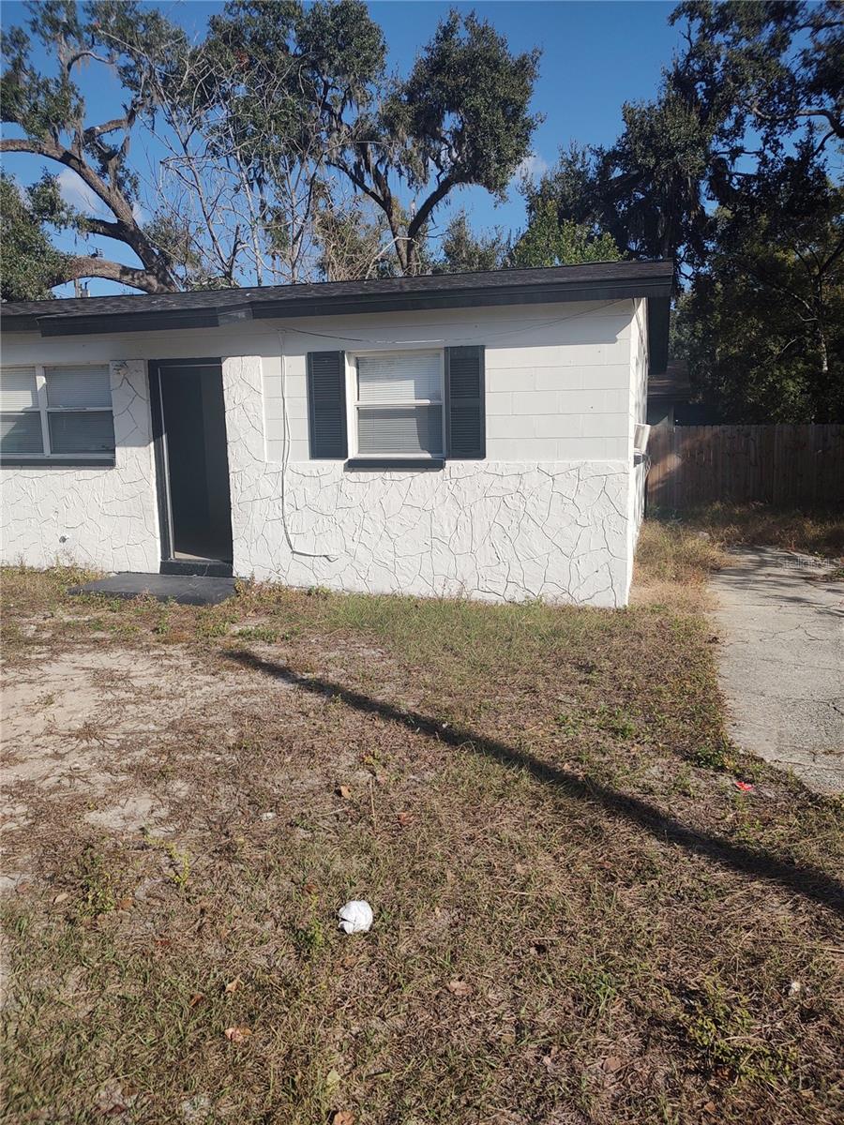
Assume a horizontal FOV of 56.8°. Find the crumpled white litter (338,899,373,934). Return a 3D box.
[{"bbox_3d":[-0.205,1.097,2.418,0.108,0.075,0.105,-1,9,-5],"label":"crumpled white litter"}]

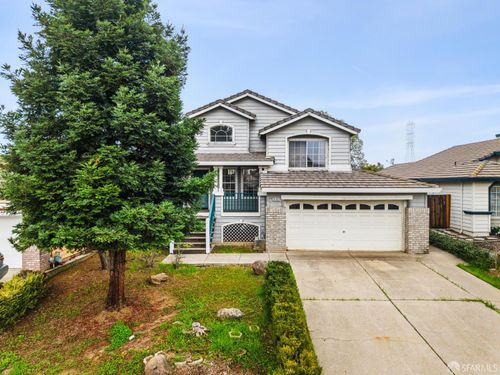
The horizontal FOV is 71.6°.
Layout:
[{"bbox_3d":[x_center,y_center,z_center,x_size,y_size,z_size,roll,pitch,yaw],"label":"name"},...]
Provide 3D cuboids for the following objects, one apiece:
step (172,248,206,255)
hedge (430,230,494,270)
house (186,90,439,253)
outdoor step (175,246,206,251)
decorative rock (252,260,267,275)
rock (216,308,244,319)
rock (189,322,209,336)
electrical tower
[{"bbox_3d":[-2.570,2.730,14.620,1.500,0.190,0.330,0,1,2],"label":"step"},{"bbox_3d":[8.450,2.460,14.600,0.700,0.780,5.000,0,1,2],"label":"hedge"},{"bbox_3d":[2.500,-1.150,20.200,10.700,7.600,12.500,0,1,2],"label":"house"},{"bbox_3d":[-2.580,2.580,14.800,1.450,0.180,0.320,0,1,2],"label":"outdoor step"},{"bbox_3d":[0.330,2.810,12.200,0.490,0.460,0.450,0,1,2],"label":"decorative rock"},{"bbox_3d":[-0.500,3.200,8.800,0.680,0.180,0.360,0,1,2],"label":"rock"},{"bbox_3d":[-1.170,3.260,7.950,0.450,0.220,0.360,0,1,2],"label":"rock"},{"bbox_3d":[97.200,-21.500,210.000,6.000,38.000,6.000,0,1,2],"label":"electrical tower"}]

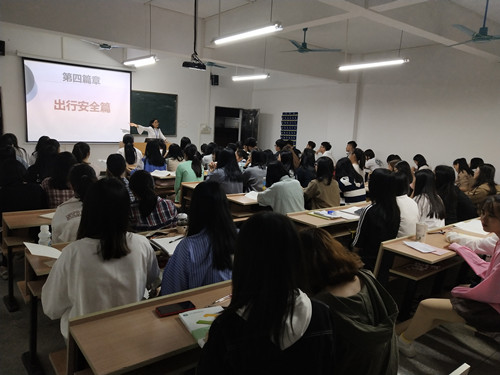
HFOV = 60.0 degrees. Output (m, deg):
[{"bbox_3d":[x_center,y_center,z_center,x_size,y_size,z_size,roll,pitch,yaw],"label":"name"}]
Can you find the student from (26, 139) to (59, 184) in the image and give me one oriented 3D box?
[{"bbox_3d":[-2.384,0.077,5.089,0.500,1.260,0.720,-2,8,-31],"label":"student"}]

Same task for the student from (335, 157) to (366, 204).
[{"bbox_3d":[1.016,0.279,5.061,0.449,1.271,0.663,-4,10,-40],"label":"student"}]

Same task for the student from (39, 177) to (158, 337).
[{"bbox_3d":[-0.737,0.549,2.094,0.550,1.220,0.750,-2,8,-31],"label":"student"}]

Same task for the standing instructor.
[{"bbox_3d":[-2.407,-0.819,10.350,1.000,1.600,0.480,-3,9,-36],"label":"standing instructor"}]

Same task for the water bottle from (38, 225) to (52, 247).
[{"bbox_3d":[-1.187,0.299,2.511,0.070,0.158,0.070,-4,10,-40],"label":"water bottle"}]

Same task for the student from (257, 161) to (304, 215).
[{"bbox_3d":[0.222,0.347,4.402,0.490,1.241,0.694,-4,10,-40],"label":"student"}]

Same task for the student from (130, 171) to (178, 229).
[{"bbox_3d":[-0.882,0.408,3.581,0.560,1.110,0.750,-3,9,-36],"label":"student"}]

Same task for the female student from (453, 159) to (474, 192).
[{"bbox_3d":[3.392,0.100,7.113,0.720,1.180,0.480,8,9,38],"label":"female student"}]

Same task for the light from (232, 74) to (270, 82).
[{"bbox_3d":[0.010,-2.256,8.934,0.130,0.080,1.250,-4,10,-40],"label":"light"}]

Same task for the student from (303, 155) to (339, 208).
[{"bbox_3d":[0.704,0.263,4.840,0.500,1.210,0.750,-5,10,-44],"label":"student"}]

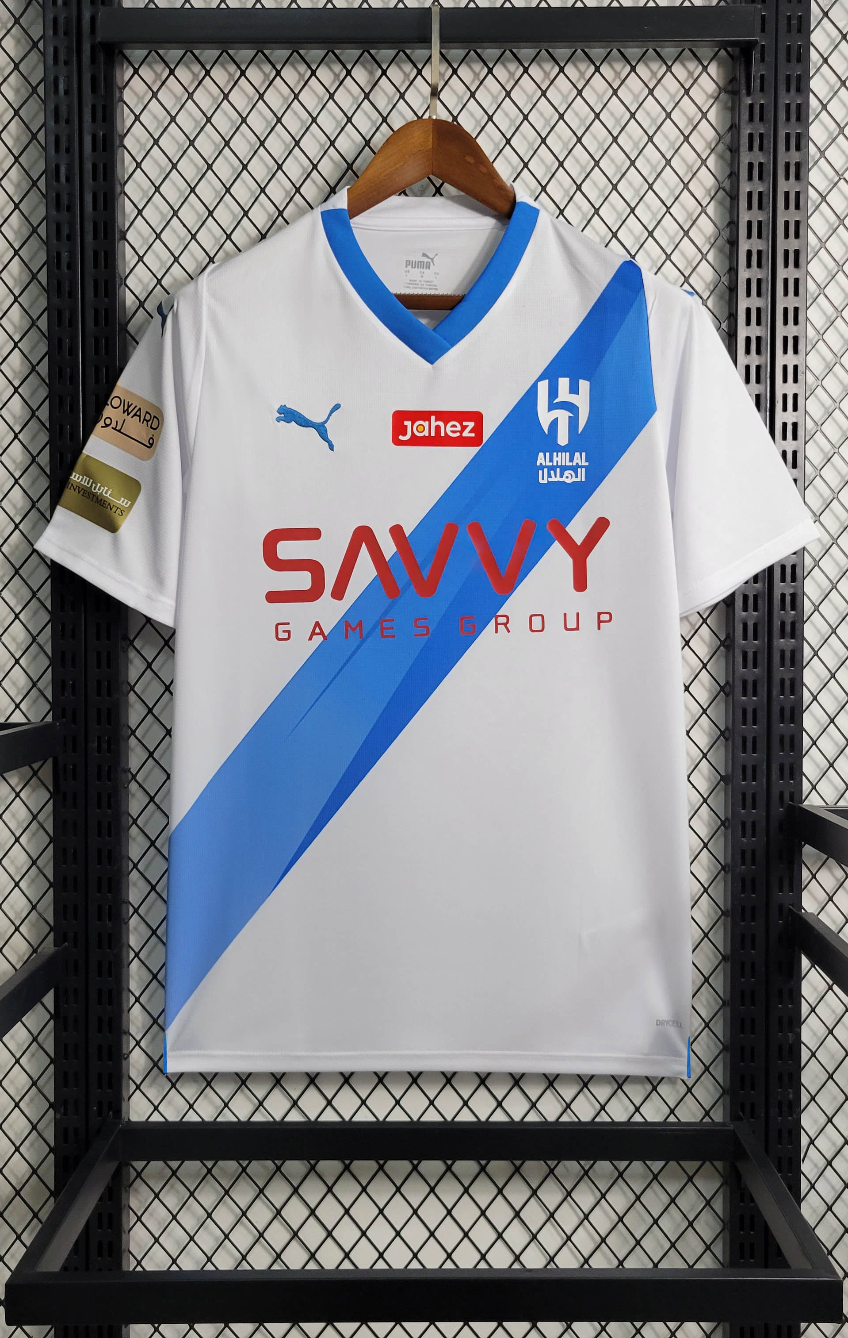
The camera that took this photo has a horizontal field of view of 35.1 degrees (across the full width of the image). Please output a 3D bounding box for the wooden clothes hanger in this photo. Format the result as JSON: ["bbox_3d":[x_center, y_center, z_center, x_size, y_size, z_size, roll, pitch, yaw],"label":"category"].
[{"bbox_3d":[0.005,-0.439,1.150,0.434,0.264,0.060,0,2,0],"label":"wooden clothes hanger"}]

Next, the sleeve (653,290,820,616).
[{"bbox_3d":[0.269,-0.189,1.150,0.140,0.283,0.100,0,2,0],"label":"sleeve"}]

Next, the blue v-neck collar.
[{"bbox_3d":[0.005,-0.330,1.135,0.182,0.141,0.065,0,2,0],"label":"blue v-neck collar"}]

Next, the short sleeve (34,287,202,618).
[{"bbox_3d":[-0.264,-0.185,1.150,0.137,0.290,0.100,0,2,0],"label":"short sleeve"}]

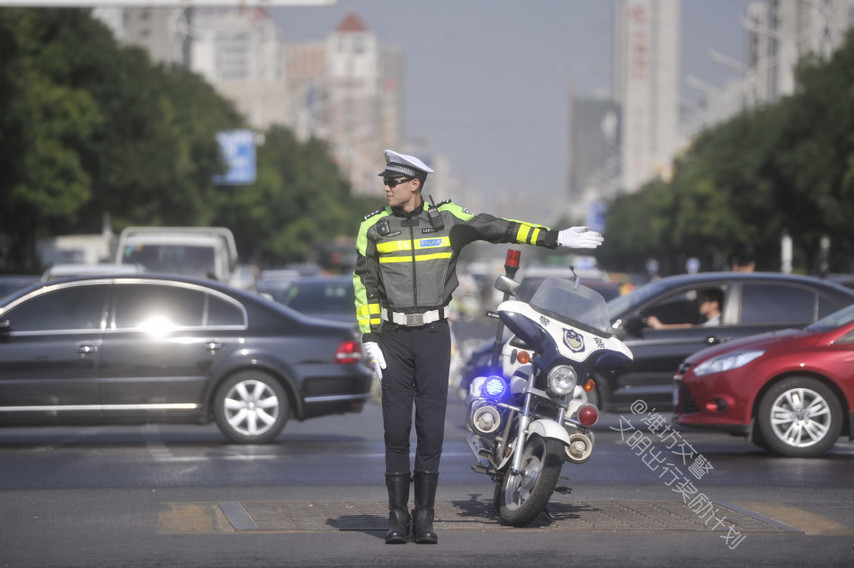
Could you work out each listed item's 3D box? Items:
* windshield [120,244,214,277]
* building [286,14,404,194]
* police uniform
[{"bbox_3d":[-3.980,-0.250,73.000,1.500,0.680,0.300,0,0,1],"label":"windshield"},{"bbox_3d":[-22.300,-34.400,1300.000,32.000,78.000,30.000,0,0,0],"label":"building"},{"bbox_3d":[0.167,0.308,23.000,1.050,1.900,0.380,0,0,5],"label":"police uniform"}]

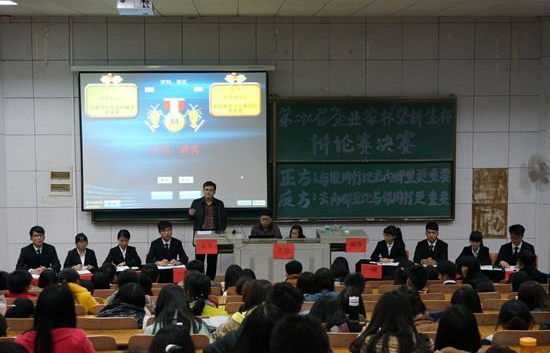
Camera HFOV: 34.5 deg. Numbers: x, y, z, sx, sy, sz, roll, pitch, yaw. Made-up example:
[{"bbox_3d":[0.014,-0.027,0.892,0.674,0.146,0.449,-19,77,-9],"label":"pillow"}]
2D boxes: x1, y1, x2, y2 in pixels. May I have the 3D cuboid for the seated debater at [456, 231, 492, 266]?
[{"bbox_3d":[2.815,1.373,12.390,0.520,1.200,0.780,1,6,16],"label":"seated debater"}]

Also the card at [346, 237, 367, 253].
[{"bbox_3d":[1.115,0.934,12.100,0.285,0.200,0.015,0,6,-1],"label":"card"}]

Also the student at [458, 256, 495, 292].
[{"bbox_3d":[2.153,1.455,9.500,0.480,1.200,0.700,-2,6,-20],"label":"student"}]

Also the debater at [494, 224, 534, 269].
[{"bbox_3d":[3.167,1.293,11.650,0.530,1.290,0.750,1,6,9],"label":"debater"}]

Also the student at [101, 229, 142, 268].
[{"bbox_3d":[-2.142,1.366,12.461,0.550,1.220,0.780,-2,6,-16],"label":"student"}]

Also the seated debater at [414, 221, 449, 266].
[{"bbox_3d":[2.074,1.276,11.800,0.500,1.300,0.750,0,6,5],"label":"seated debater"}]

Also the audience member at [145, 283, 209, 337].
[{"bbox_3d":[-0.724,1.392,6.500,0.480,1.230,0.700,0,6,-3],"label":"audience member"}]

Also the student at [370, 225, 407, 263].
[{"bbox_3d":[1.677,1.324,12.820,0.520,1.210,0.780,2,6,18],"label":"student"}]

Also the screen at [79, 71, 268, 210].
[{"bbox_3d":[-1.622,-0.572,14.333,3.020,2.270,0.060,0,6,-2],"label":"screen"}]

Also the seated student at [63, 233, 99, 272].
[{"bbox_3d":[-2.673,1.389,12.210,0.520,1.200,0.780,-2,6,-16],"label":"seated student"}]

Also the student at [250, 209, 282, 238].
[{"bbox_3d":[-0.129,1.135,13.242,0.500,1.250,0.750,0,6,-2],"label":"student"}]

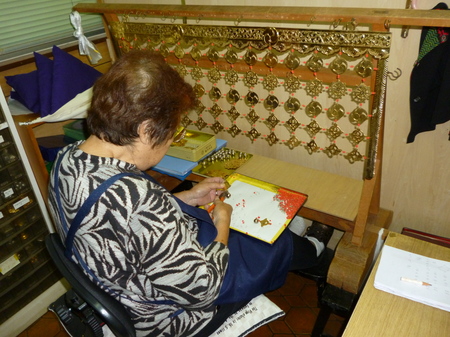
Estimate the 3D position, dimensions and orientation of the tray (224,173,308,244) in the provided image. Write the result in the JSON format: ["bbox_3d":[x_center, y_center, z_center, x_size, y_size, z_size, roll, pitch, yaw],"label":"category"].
[{"bbox_3d":[0.094,0.134,1.282,0.310,0.020,0.290,15,36,31],"label":"tray"}]

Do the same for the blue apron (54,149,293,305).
[{"bbox_3d":[-0.109,0.148,1.091,0.460,0.550,0.620,23,40,39],"label":"blue apron"}]

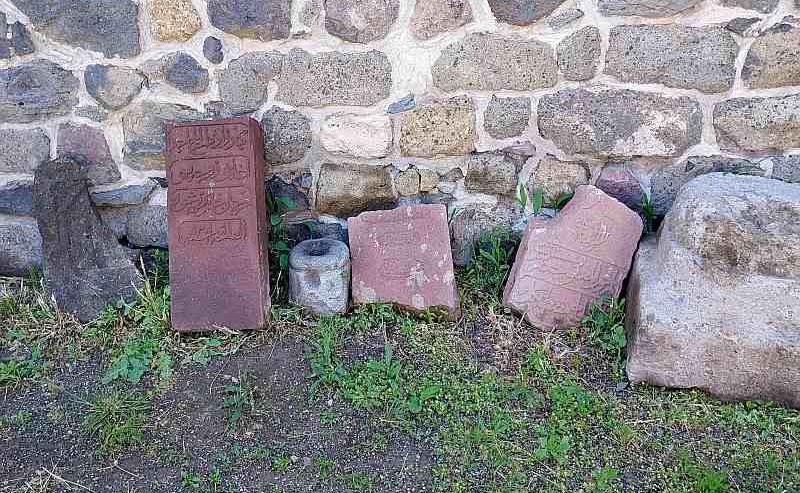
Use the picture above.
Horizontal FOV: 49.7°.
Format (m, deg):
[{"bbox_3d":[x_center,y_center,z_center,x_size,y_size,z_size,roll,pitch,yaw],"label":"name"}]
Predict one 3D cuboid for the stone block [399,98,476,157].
[{"bbox_3d":[0.161,-0.533,3.787,0.320,0.255,0.143,0,20,4],"label":"stone block"}]

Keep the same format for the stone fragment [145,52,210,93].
[{"bbox_3d":[-0.902,-0.726,3.554,0.252,0.166,0.150,0,20,2],"label":"stone fragment"}]

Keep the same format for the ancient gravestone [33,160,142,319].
[{"bbox_3d":[-1.204,-0.036,3.396,0.385,0.620,0.150,2,8,6],"label":"ancient gravestone"}]

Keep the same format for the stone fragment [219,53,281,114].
[{"bbox_3d":[-0.551,-0.597,3.161,0.219,0.210,0.126,0,21,3],"label":"stone fragment"}]

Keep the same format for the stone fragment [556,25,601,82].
[{"bbox_3d":[0.671,-0.738,3.272,0.153,0.196,0.095,-1,21,2],"label":"stone fragment"}]

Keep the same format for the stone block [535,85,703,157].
[{"bbox_3d":[0.808,-0.454,3.161,0.569,0.249,0.150,0,21,3],"label":"stone block"}]

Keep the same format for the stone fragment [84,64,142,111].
[{"bbox_3d":[-1.249,-0.707,3.803,0.250,0.200,0.112,0,20,4],"label":"stone fragment"}]

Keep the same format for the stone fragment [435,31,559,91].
[{"bbox_3d":[0.359,-0.723,3.321,0.455,0.213,0.171,-1,21,2],"label":"stone fragment"}]

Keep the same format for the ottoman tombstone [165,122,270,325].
[{"bbox_3d":[-0.682,-0.086,3.280,0.345,0.785,0.130,2,9,11],"label":"ottoman tombstone"}]

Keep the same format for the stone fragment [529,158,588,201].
[{"bbox_3d":[0.619,-0.255,3.373,0.207,0.181,0.130,2,22,6],"label":"stone fragment"}]

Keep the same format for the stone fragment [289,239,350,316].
[{"bbox_3d":[-0.334,0.124,3.580,0.255,0.250,0.255,0,20,2],"label":"stone fragment"}]

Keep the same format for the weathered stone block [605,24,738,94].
[{"bbox_3d":[1.130,-0.805,3.648,0.537,0.278,0.193,0,20,4],"label":"weathered stone block"}]

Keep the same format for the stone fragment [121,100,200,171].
[{"bbox_3d":[-0.938,-0.460,3.460,0.298,0.277,0.158,-1,21,2],"label":"stone fragment"}]

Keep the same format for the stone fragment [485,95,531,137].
[{"bbox_3d":[0.440,-0.551,3.576,0.183,0.170,0.150,0,20,2],"label":"stone fragment"}]

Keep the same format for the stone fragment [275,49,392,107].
[{"bbox_3d":[-0.266,-0.715,3.586,0.469,0.228,0.240,0,20,2],"label":"stone fragment"}]

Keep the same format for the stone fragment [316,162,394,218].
[{"bbox_3d":[-0.176,-0.249,3.509,0.301,0.222,0.142,-1,21,2],"label":"stone fragment"}]

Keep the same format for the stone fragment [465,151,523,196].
[{"bbox_3d":[0.395,-0.331,3.669,0.233,0.182,0.170,0,20,2],"label":"stone fragment"}]

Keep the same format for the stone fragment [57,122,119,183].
[{"bbox_3d":[-1.403,-0.431,3.929,0.277,0.277,0.138,0,20,4],"label":"stone fragment"}]

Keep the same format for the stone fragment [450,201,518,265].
[{"bbox_3d":[0.342,-0.077,3.481,0.269,0.236,0.160,2,22,6],"label":"stone fragment"}]

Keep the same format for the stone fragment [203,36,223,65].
[{"bbox_3d":[-0.711,-0.750,3.292,0.065,0.101,0.044,-1,21,2],"label":"stone fragment"}]

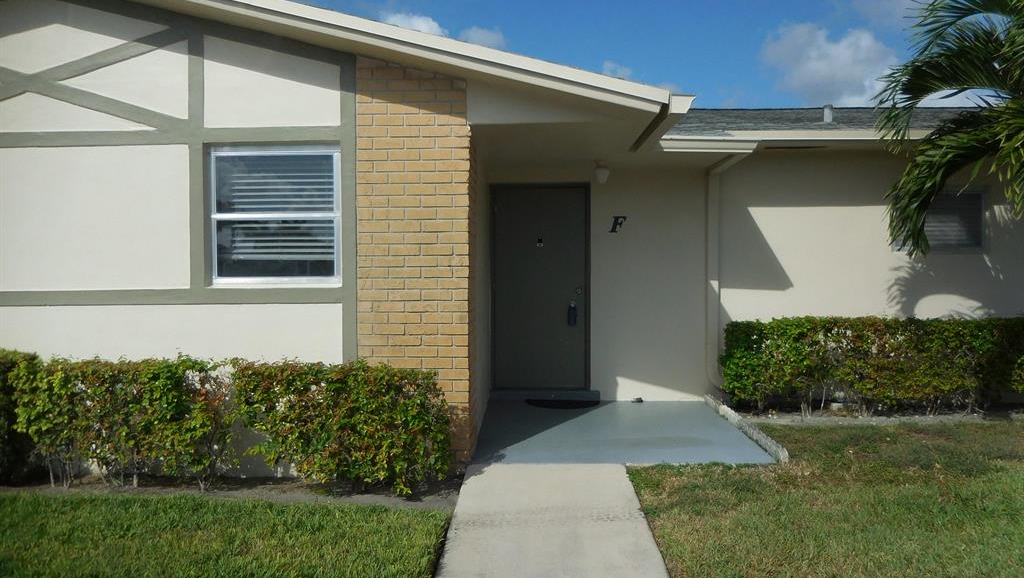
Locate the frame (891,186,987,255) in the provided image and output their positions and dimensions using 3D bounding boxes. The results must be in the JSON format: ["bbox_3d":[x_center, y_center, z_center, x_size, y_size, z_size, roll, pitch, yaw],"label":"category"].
[{"bbox_3d":[4.167,-0.662,7.239,0.937,0.660,0.090,0,2,1],"label":"frame"}]

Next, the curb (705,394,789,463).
[{"bbox_3d":[1.917,1.120,6.229,0.070,0.100,2.097,0,3,1],"label":"curb"}]

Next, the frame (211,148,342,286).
[{"bbox_3d":[-1.680,-0.516,5.347,0.960,1.015,0.100,0,2,1],"label":"frame"}]

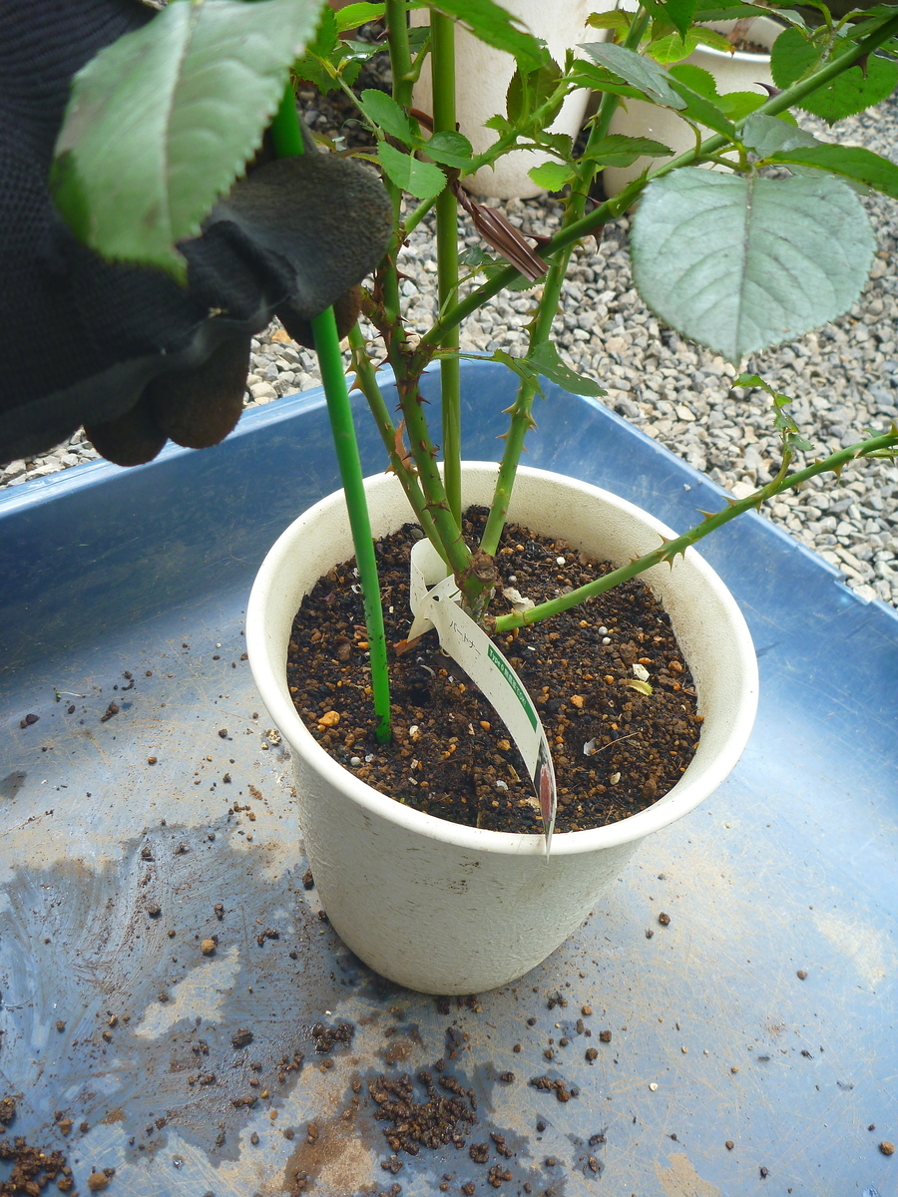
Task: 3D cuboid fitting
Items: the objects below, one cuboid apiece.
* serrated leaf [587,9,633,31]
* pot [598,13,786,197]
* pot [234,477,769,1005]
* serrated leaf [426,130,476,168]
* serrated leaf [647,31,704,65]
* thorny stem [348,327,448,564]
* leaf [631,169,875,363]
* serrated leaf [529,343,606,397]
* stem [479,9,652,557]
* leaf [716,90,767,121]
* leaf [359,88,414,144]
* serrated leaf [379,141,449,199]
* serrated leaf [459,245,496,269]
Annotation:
[{"bbox_3d":[0.051,-0.186,0.311,0.017,0.004,0.013,8,60,10],"label":"serrated leaf"},{"bbox_3d":[0.295,-0.612,1.223,0.210,0.203,0.210,9,45,0],"label":"pot"},{"bbox_3d":[0.013,0.082,0.501,0.222,0.217,0.222,5,47,-5],"label":"pot"},{"bbox_3d":[0.000,-0.122,0.263,0.014,0.004,0.011,9,73,0],"label":"serrated leaf"},{"bbox_3d":[0.065,-0.161,0.283,0.014,0.004,0.015,16,67,3],"label":"serrated leaf"},{"bbox_3d":[-0.018,-0.057,0.378,0.013,0.111,0.012,-8,41,17],"label":"thorny stem"},{"bbox_3d":[0.082,-0.092,0.260,0.066,0.010,0.072,11,66,0],"label":"leaf"},{"bbox_3d":[0.043,-0.083,0.352,0.031,0.006,0.019,27,53,1],"label":"serrated leaf"},{"bbox_3d":[0.035,-0.103,0.361,0.017,0.210,0.014,13,35,-3],"label":"stem"},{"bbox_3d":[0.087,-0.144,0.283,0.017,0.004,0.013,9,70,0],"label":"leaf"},{"bbox_3d":[-0.017,-0.132,0.265,0.009,0.004,0.025,-31,74,-23],"label":"leaf"},{"bbox_3d":[-0.012,-0.133,0.300,0.022,0.004,0.022,18,59,-14],"label":"serrated leaf"},{"bbox_3d":[0.010,-0.121,0.344,0.014,0.004,0.011,5,55,-4],"label":"serrated leaf"}]

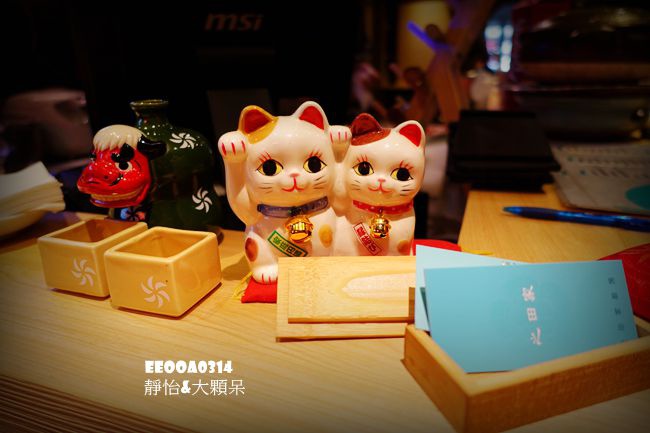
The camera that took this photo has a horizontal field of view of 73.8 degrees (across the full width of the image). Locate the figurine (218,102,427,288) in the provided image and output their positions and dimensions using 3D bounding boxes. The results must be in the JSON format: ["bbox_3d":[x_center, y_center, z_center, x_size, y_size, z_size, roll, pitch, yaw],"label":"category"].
[{"bbox_3d":[0.001,-0.019,0.271,0.122,0.102,0.068,-2,18,-5],"label":"figurine"}]

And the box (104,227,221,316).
[{"bbox_3d":[-0.096,0.032,0.263,0.046,0.033,0.046,5,19,16],"label":"box"}]

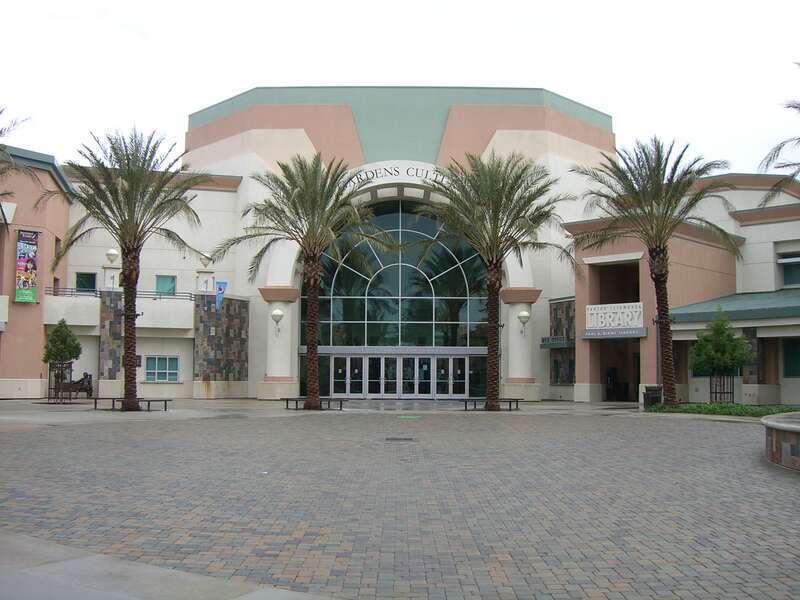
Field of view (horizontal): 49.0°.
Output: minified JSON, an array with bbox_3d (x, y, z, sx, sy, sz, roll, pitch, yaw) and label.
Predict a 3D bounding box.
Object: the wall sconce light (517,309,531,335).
[{"bbox_3d":[6.658,1.207,47.153,0.640,1.344,0.750,0,-4,0],"label":"wall sconce light"}]

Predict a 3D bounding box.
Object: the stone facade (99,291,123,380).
[{"bbox_3d":[-15.149,1.872,46.019,1.120,4.665,0.600,2,-5,-22],"label":"stone facade"}]

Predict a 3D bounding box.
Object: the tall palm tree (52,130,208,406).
[{"bbox_3d":[-10.995,-1.271,35.704,6.293,11.447,6.165,0,-4,0],"label":"tall palm tree"}]

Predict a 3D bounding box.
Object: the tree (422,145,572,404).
[{"bbox_3d":[4.102,-0.817,36.578,6.041,10.743,5.917,0,-4,0],"label":"tree"}]

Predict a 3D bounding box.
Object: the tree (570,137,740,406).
[{"bbox_3d":[9.997,-1.156,34.203,6.670,10.614,6.400,0,-5,0],"label":"tree"}]

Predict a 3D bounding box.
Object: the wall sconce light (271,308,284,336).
[{"bbox_3d":[-6.185,1.151,44.447,0.648,1.393,0.700,0,-5,0],"label":"wall sconce light"}]

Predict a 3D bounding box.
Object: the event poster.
[{"bbox_3d":[-19.225,-1.712,45.264,1.100,3.722,0.080,5,-6,-44],"label":"event poster"}]

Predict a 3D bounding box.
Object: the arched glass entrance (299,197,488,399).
[{"bbox_3d":[-0.014,-0.189,48.920,11.158,11.280,0.700,0,-5,0],"label":"arched glass entrance"}]

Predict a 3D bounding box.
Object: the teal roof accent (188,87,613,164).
[{"bbox_3d":[0.017,-9.129,49.381,25.074,4.143,5.000,0,-5,0],"label":"teal roof accent"}]

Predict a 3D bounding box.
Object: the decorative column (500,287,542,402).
[{"bbox_3d":[6.169,2.324,45.110,2.107,5.713,1.700,0,-5,0],"label":"decorative column"}]

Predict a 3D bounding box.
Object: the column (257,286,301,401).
[{"bbox_3d":[-6.632,2.380,48.058,2.200,6.052,1.900,0,-4,0],"label":"column"}]

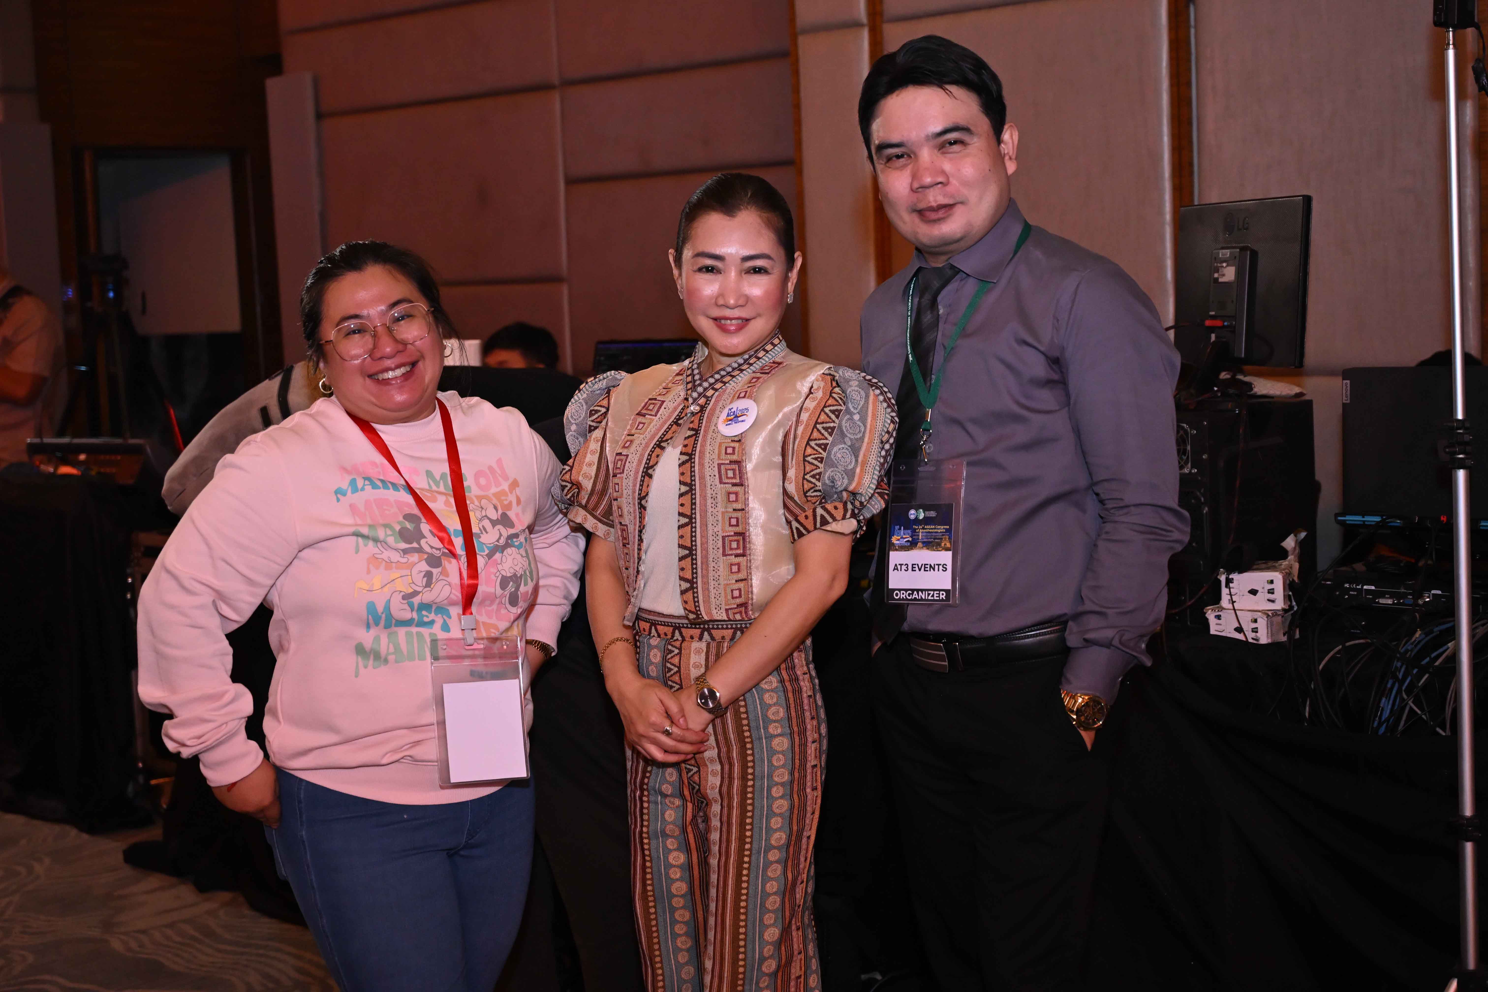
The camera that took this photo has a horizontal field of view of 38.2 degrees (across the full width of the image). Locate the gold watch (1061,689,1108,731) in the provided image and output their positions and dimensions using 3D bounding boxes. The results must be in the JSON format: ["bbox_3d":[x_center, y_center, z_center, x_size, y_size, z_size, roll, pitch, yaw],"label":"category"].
[{"bbox_3d":[0.401,0.251,2.520,0.062,0.044,0.056,21,-12,-14],"label":"gold watch"}]

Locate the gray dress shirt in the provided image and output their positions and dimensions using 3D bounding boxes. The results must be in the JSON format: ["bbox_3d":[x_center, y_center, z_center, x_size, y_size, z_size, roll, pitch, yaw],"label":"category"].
[{"bbox_3d":[0.329,-0.051,2.560,0.450,0.600,0.280,0,7,26],"label":"gray dress shirt"}]

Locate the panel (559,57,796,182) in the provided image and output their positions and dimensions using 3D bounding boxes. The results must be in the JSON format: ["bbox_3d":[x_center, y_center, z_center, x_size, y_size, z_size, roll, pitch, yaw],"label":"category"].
[{"bbox_3d":[-0.194,-1.109,6.399,0.926,0.302,0.050,3,8,41],"label":"panel"}]

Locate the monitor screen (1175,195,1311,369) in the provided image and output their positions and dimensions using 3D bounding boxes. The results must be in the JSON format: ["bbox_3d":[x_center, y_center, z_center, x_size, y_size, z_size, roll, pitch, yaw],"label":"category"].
[{"bbox_3d":[0.851,-0.371,3.750,0.055,0.285,0.465,0,5,-14],"label":"monitor screen"}]

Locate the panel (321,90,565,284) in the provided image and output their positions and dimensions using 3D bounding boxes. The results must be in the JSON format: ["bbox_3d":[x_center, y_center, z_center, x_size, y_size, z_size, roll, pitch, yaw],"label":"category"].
[{"bbox_3d":[-1.013,-0.999,7.132,1.254,0.596,0.050,3,8,41],"label":"panel"}]

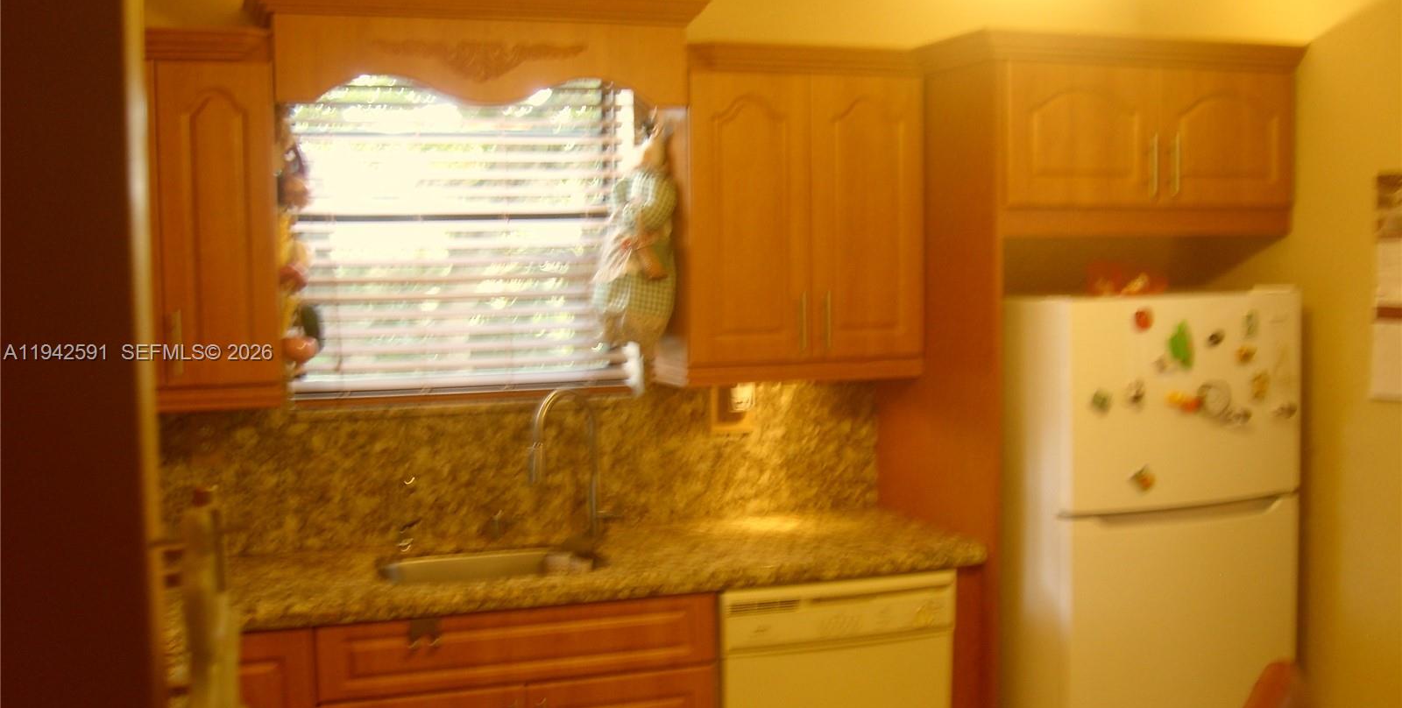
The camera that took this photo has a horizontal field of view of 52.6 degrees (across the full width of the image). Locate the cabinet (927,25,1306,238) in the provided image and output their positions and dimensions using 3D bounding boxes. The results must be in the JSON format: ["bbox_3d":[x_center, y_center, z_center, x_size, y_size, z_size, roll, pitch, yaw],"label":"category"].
[{"bbox_3d":[1.016,-0.568,3.865,0.915,0.487,0.704,-2,6,-18],"label":"cabinet"}]

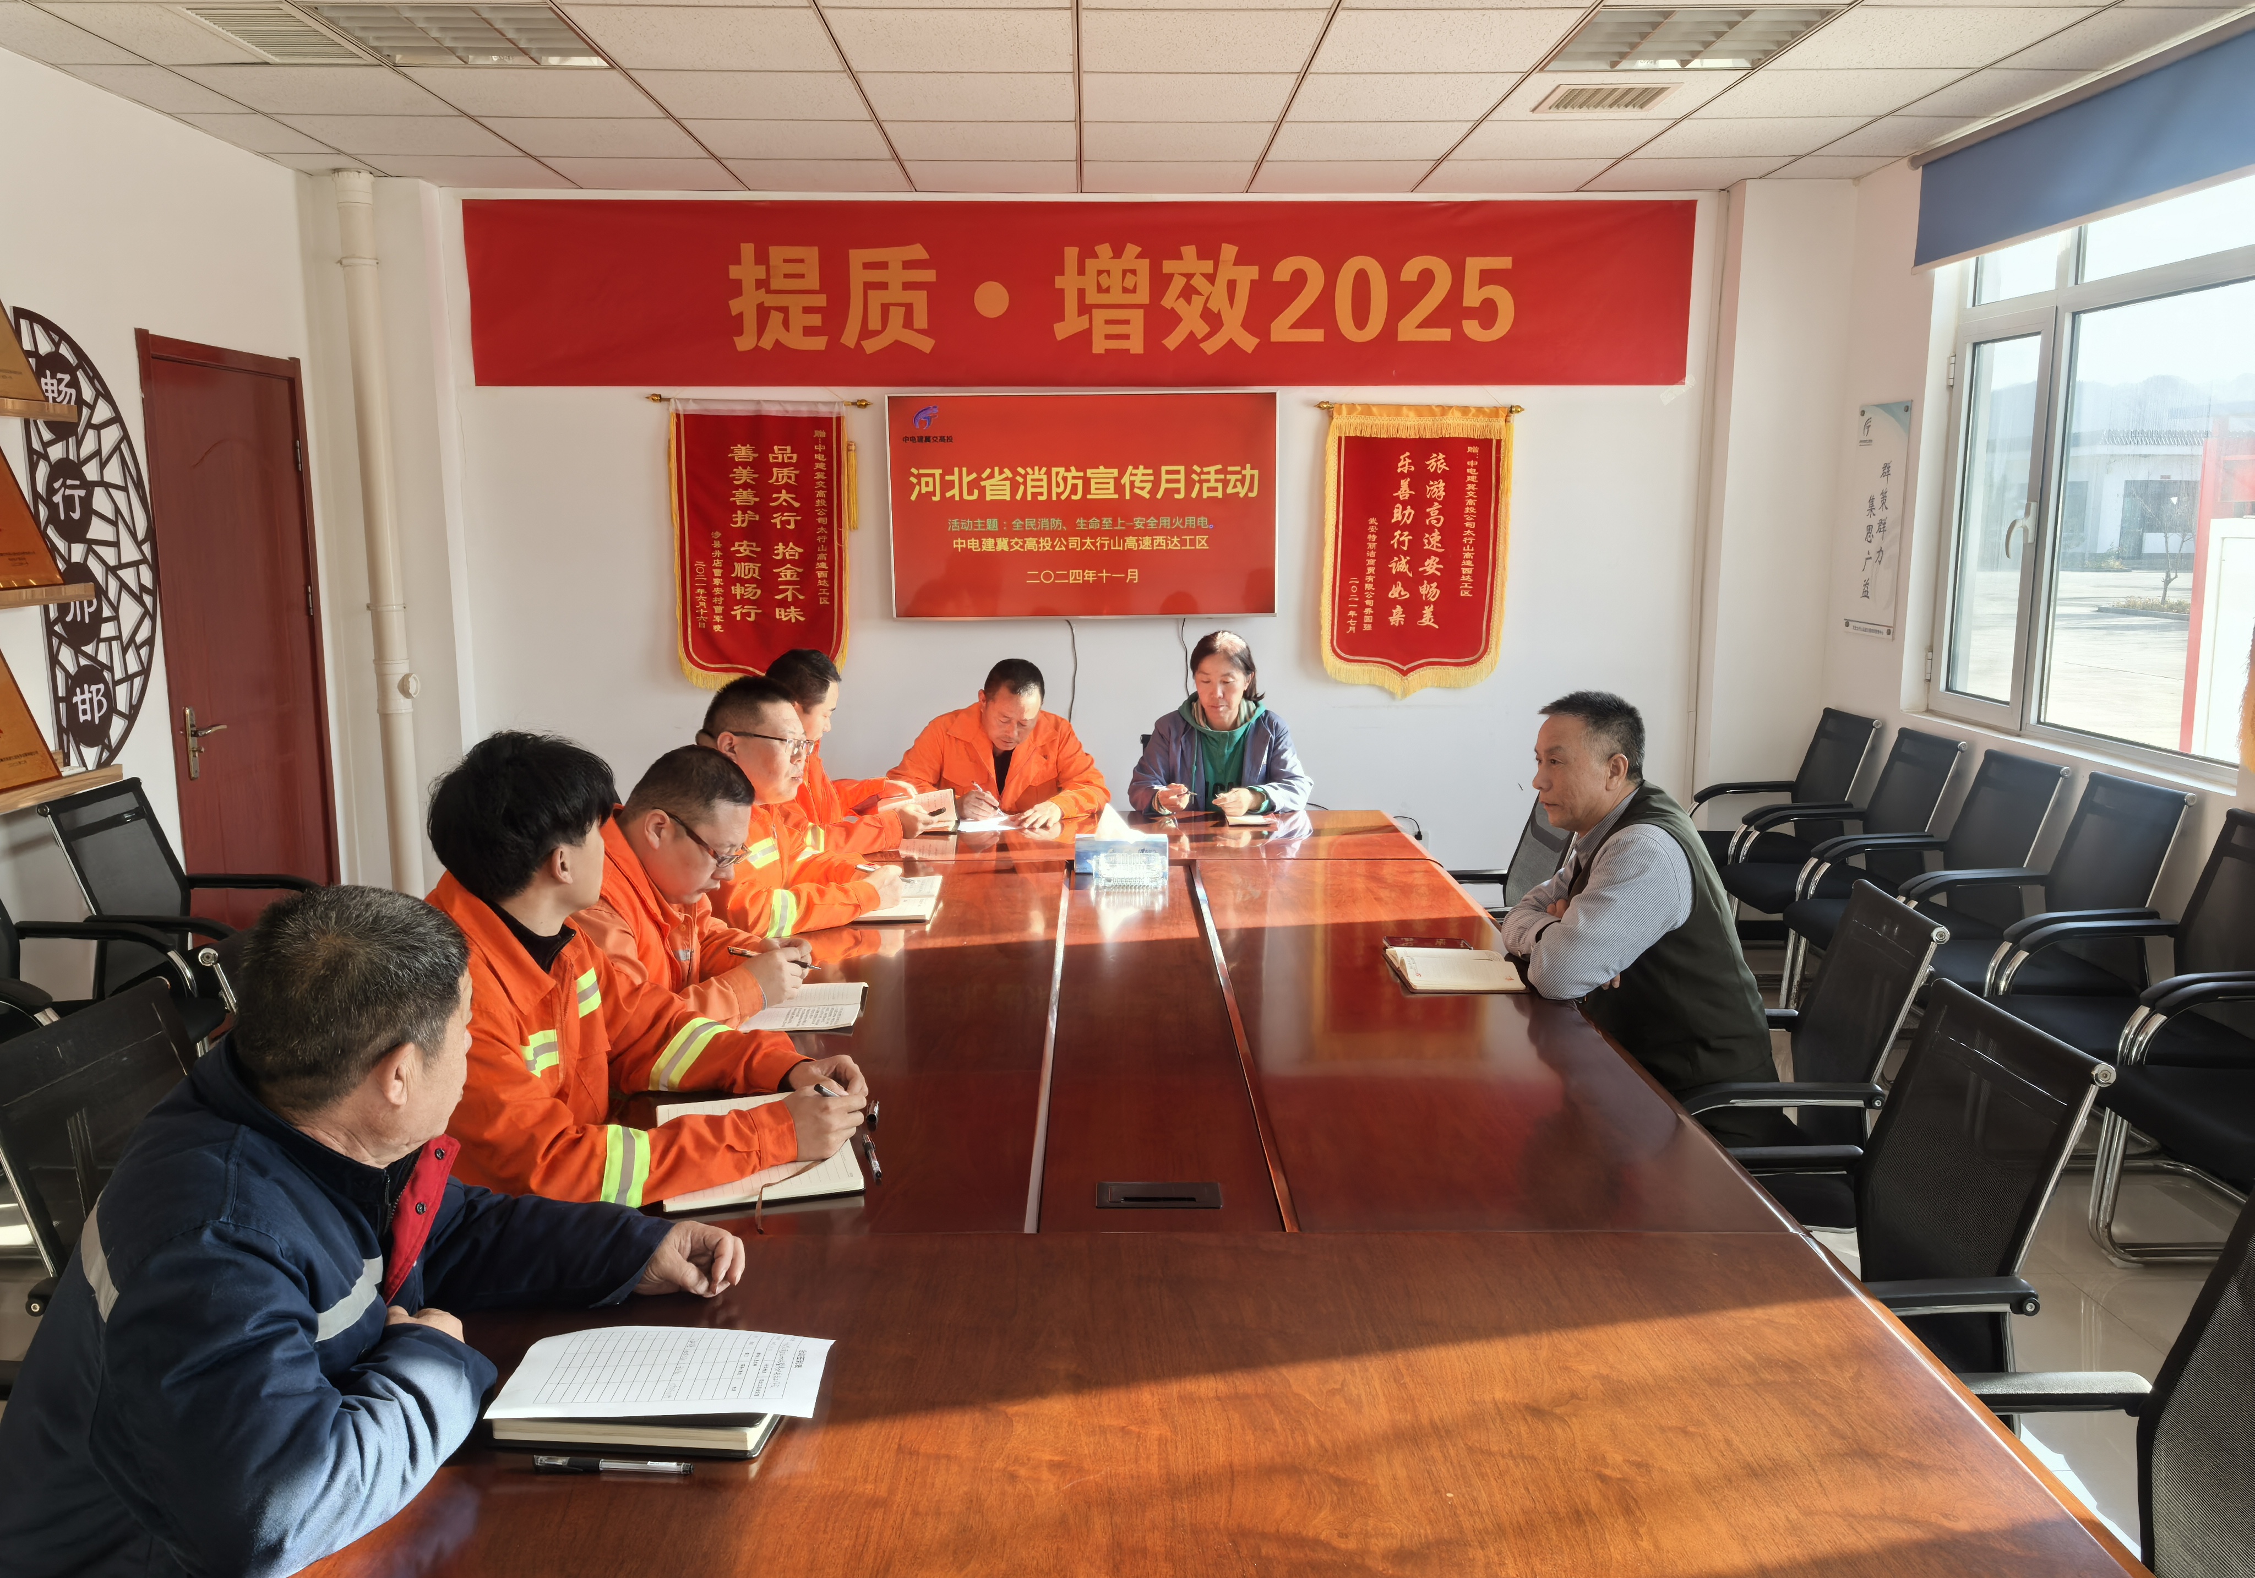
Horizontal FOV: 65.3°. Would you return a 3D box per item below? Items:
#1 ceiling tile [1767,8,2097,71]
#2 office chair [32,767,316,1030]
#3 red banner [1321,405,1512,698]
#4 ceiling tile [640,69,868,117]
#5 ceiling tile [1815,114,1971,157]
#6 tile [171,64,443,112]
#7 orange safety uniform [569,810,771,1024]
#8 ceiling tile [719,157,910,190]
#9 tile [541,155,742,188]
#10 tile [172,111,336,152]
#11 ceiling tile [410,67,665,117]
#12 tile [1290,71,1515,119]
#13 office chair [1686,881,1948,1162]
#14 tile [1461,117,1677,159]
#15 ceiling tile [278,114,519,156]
[{"bbox_3d":[1.976,-1.869,4.385,0.600,0.020,0.600,0,9,-1],"label":"ceiling tile"},{"bbox_3d":[-2.406,0.449,4.600,0.570,0.925,0.560,0,9,-1],"label":"office chair"},{"bbox_3d":[1.102,-0.886,6.661,0.720,1.100,0.030,0,9,-1],"label":"red banner"},{"bbox_3d":[-1.037,-1.936,4.894,0.600,0.020,0.600,0,9,-1],"label":"ceiling tile"},{"bbox_3d":[2.405,-2.063,5.589,0.313,0.020,0.600,0,9,-1],"label":"ceiling tile"},{"bbox_3d":[-2.234,-1.933,4.881,0.600,0.020,0.600,0,9,-1],"label":"tile"},{"bbox_3d":[-0.855,0.254,3.210,0.460,0.460,0.550,1,9,8],"label":"orange safety uniform"},{"bbox_3d":[-1.063,-2.135,6.098,0.600,0.020,0.600,0,9,-1],"label":"ceiling tile"},{"bbox_3d":[-1.668,-2.121,6.048,0.600,0.020,0.570,0,9,-1],"label":"tile"},{"bbox_3d":[-2.668,-2.025,5.463,0.237,0.020,0.600,0,9,-1],"label":"tile"},{"bbox_3d":[-1.634,-1.937,4.896,0.600,0.020,0.600,0,9,-1],"label":"ceiling tile"},{"bbox_3d":[0.768,-1.951,4.952,0.600,0.020,0.600,0,9,-1],"label":"tile"},{"bbox_3d":[1.109,0.659,3.193,0.590,0.930,0.570,0,9,1],"label":"office chair"},{"bbox_3d":[1.349,-2.055,5.563,0.600,0.020,0.600,0,9,-1],"label":"tile"},{"bbox_3d":[-2.246,-2.025,5.461,0.600,0.020,0.590,0,9,-1],"label":"ceiling tile"}]

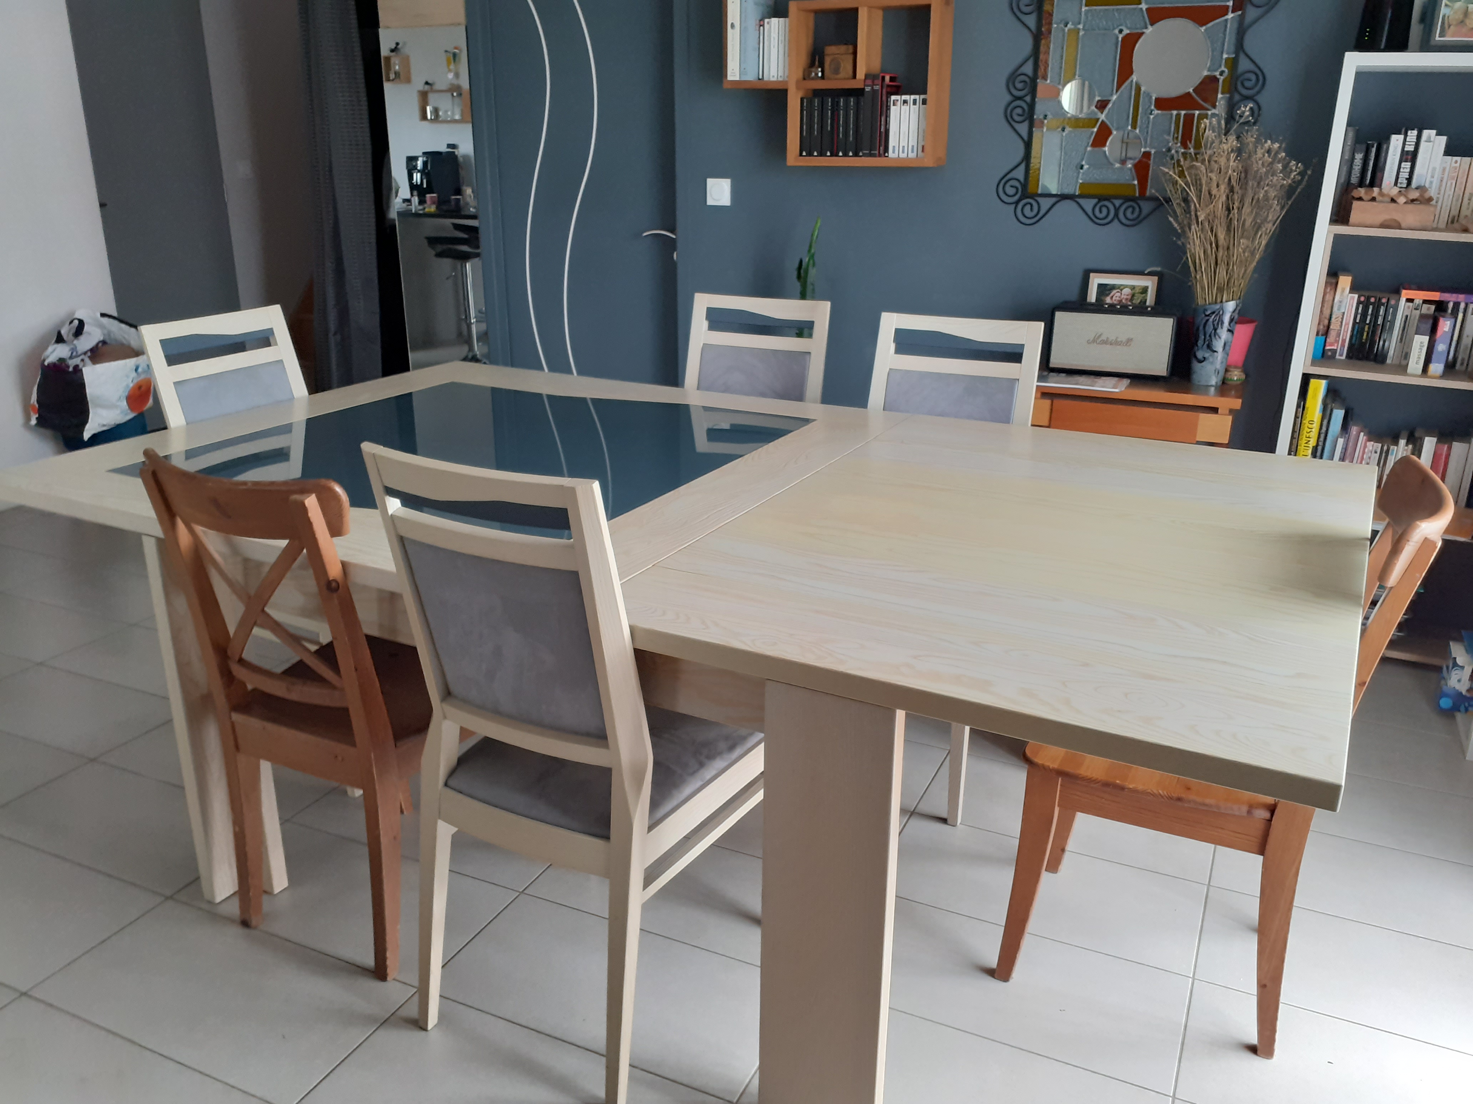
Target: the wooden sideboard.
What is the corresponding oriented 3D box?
[{"bbox_3d":[1.186,-0.170,3.524,0.600,0.733,0.435,9,21,24],"label":"wooden sideboard"}]

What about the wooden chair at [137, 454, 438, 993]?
[{"bbox_3d":[-0.642,0.234,2.087,0.430,0.910,0.520,10,21,25],"label":"wooden chair"}]

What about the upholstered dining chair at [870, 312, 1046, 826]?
[{"bbox_3d":[0.404,0.009,2.623,0.445,0.995,0.570,9,21,23],"label":"upholstered dining chair"}]

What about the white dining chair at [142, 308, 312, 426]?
[{"bbox_3d":[-0.998,-0.037,2.721,0.580,0.985,0.455,9,21,24],"label":"white dining chair"}]

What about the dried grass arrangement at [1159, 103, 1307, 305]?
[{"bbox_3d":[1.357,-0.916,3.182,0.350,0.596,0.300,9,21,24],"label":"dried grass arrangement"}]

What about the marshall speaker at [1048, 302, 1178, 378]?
[{"bbox_3d":[1.146,-0.647,3.474,0.350,0.195,0.185,8,21,22],"label":"marshall speaker"}]

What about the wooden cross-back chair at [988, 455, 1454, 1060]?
[{"bbox_3d":[0.764,0.292,1.901,0.535,0.908,0.435,9,21,24],"label":"wooden cross-back chair"}]

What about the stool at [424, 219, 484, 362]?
[{"bbox_3d":[-1.762,-1.669,7.618,0.480,0.870,0.450,3,19,9],"label":"stool"}]

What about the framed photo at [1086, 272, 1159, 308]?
[{"bbox_3d":[1.188,-0.728,3.577,0.230,0.283,0.035,9,21,24],"label":"framed photo"}]

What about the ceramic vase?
[{"bbox_3d":[1.362,-0.599,3.287,0.124,0.232,0.120,9,21,24],"label":"ceramic vase"}]

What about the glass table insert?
[{"bbox_3d":[-0.524,-0.237,2.494,1.050,0.010,1.020,9,21,23],"label":"glass table insert"}]

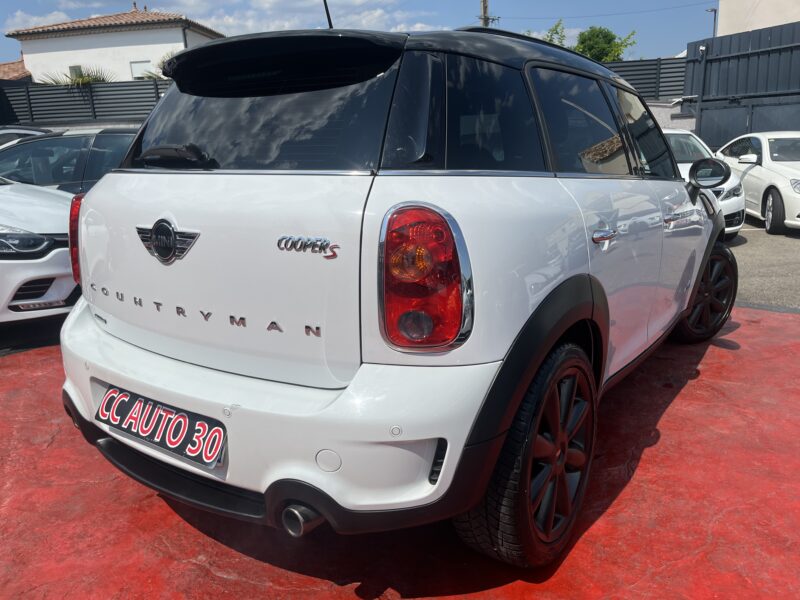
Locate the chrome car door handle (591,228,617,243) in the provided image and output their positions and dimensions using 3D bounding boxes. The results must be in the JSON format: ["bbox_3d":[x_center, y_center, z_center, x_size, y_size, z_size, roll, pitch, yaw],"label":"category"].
[{"bbox_3d":[0.651,-0.206,1.900,0.050,0.042,0.190,8,15,35],"label":"chrome car door handle"}]

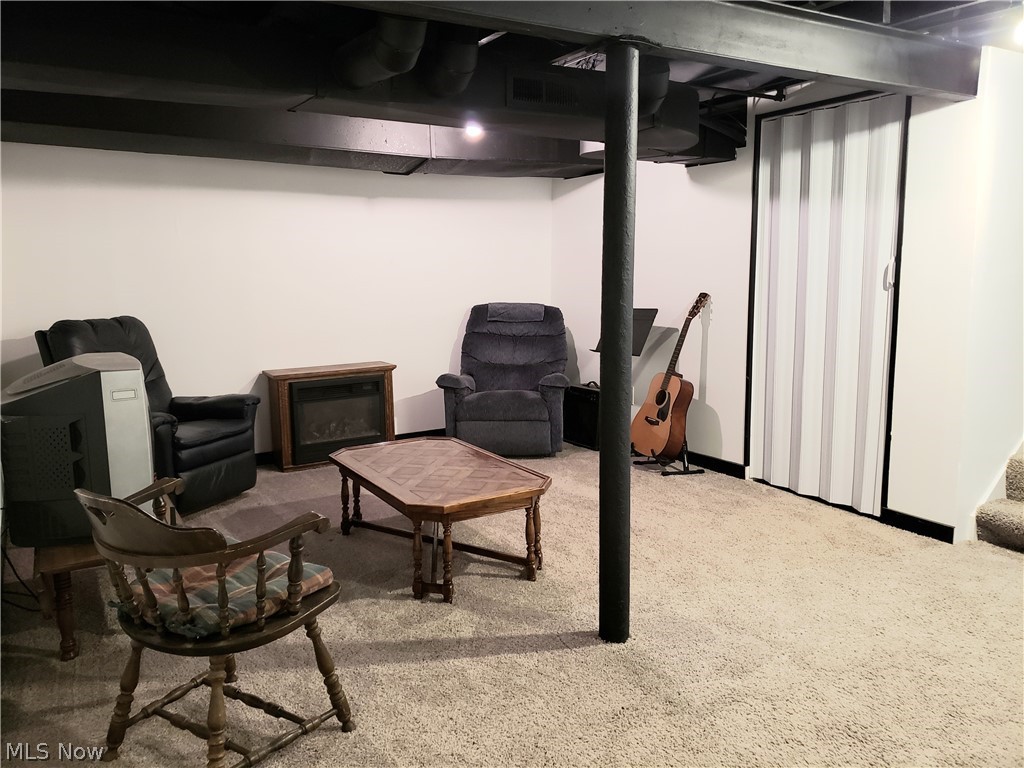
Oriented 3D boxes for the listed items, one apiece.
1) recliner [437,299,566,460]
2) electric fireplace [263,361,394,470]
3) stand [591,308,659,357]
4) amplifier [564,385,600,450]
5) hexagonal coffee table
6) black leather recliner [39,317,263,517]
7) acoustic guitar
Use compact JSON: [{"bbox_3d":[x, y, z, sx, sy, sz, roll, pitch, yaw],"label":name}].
[{"bbox_3d":[-0.006,-0.066,5.456,0.870,1.000,0.860,0,9,7],"label":"recliner"},{"bbox_3d":[-1.190,0.204,5.101,0.800,0.610,0.305,-6,10,-30],"label":"electric fireplace"},{"bbox_3d":[0.710,0.021,4.864,0.440,0.990,0.480,-9,12,-42],"label":"stand"},{"bbox_3d":[0.578,0.219,5.456,0.240,0.425,0.400,-7,11,-34],"label":"amplifier"},{"bbox_3d":[-0.349,0.561,3.459,0.665,0.390,1.135,-6,10,-30],"label":"hexagonal coffee table"},{"bbox_3d":[-1.968,0.151,4.220,0.880,1.010,0.830,3,10,25],"label":"black leather recliner"},{"bbox_3d":[1.013,-0.058,4.693,0.125,1.040,0.400,21,-3,-23],"label":"acoustic guitar"}]

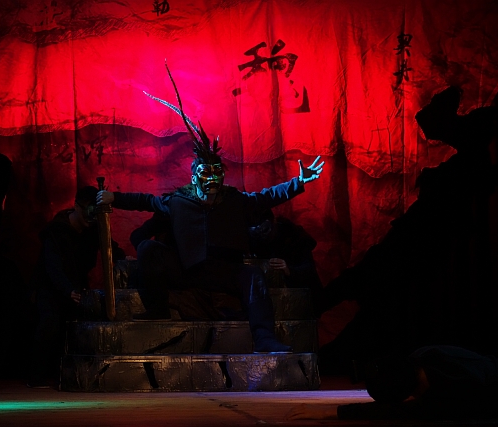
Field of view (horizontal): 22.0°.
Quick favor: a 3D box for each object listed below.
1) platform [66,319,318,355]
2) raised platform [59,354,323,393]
[{"bbox_3d":[-0.400,0.832,8.609,1.610,0.214,0.800,0,-5,-5],"label":"platform"},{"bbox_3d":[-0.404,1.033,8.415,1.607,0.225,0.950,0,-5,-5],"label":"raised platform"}]

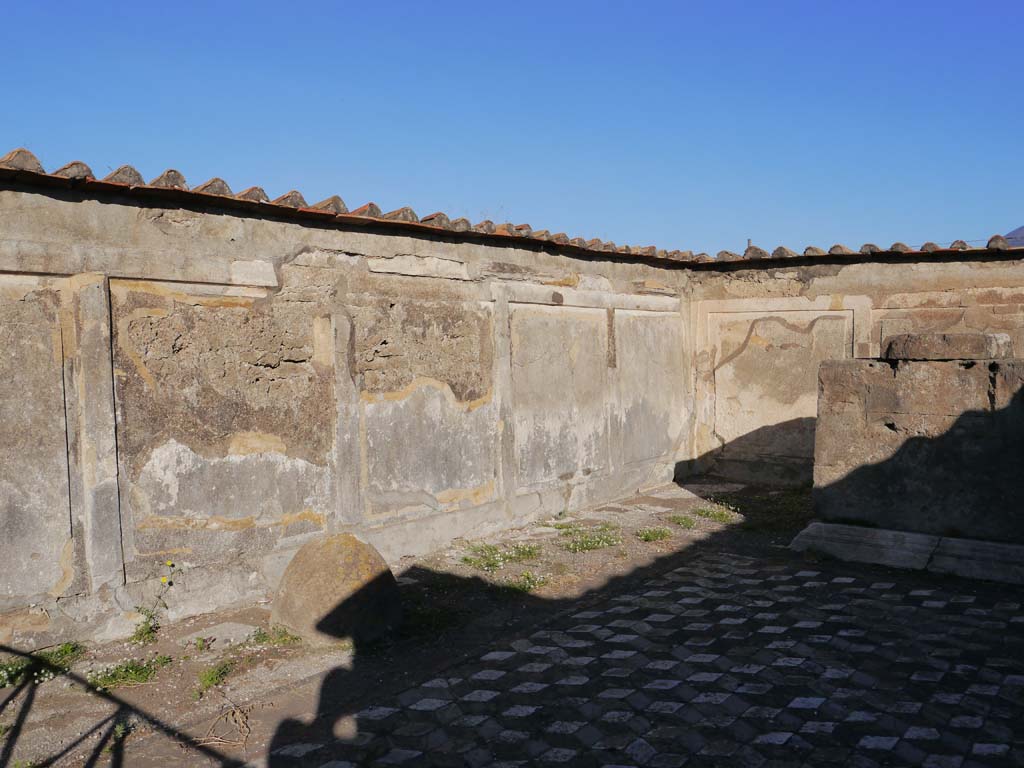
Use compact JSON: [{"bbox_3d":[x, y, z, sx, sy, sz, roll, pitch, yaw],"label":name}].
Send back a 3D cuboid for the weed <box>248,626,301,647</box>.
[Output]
[{"bbox_3d":[-1.316,1.387,4.590,0.277,0.071,0.152,-1,3,-16],"label":"weed"}]

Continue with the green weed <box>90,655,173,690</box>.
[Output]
[{"bbox_3d":[-1.883,1.401,4.081,0.367,0.108,0.220,-2,3,-25],"label":"green weed"}]

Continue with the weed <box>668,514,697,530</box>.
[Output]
[{"bbox_3d":[1.485,1.203,7.258,0.258,0.112,0.219,0,3,12],"label":"weed"}]

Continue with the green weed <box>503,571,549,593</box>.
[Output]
[{"bbox_3d":[0.090,1.308,5.543,0.308,0.107,0.231,0,3,1],"label":"green weed"}]

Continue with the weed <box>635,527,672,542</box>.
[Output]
[{"bbox_3d":[1.171,1.234,6.860,0.310,0.097,0.248,0,3,10],"label":"weed"}]

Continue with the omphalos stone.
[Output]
[{"bbox_3d":[-1.035,1.149,4.861,0.745,0.515,0.745,-1,3,-12],"label":"omphalos stone"}]

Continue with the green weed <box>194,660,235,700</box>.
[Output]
[{"bbox_3d":[-1.426,1.398,3.968,0.180,0.117,0.288,-2,3,-20],"label":"green weed"}]

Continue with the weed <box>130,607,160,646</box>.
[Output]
[{"bbox_3d":[-2.044,1.334,4.614,0.153,0.188,0.122,-2,3,-24],"label":"weed"}]

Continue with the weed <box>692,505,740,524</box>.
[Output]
[{"bbox_3d":[1.847,1.170,7.523,0.406,0.143,0.304,0,3,14],"label":"weed"}]

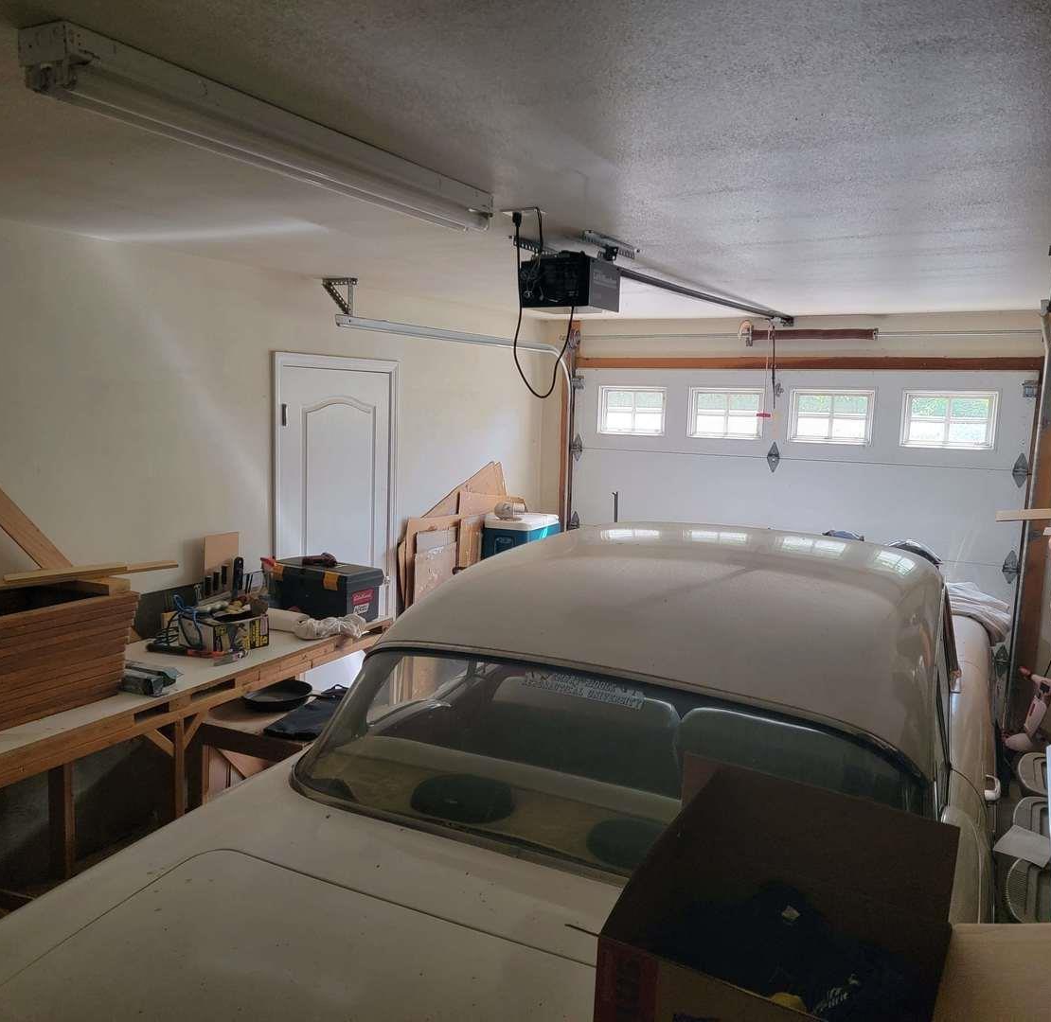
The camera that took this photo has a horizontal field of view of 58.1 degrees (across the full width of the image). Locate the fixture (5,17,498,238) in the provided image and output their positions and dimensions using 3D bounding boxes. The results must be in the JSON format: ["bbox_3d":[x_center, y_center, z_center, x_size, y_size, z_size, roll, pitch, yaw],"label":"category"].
[{"bbox_3d":[-0.416,-0.713,1.938,0.110,0.110,1.230,5,8,28],"label":"fixture"}]

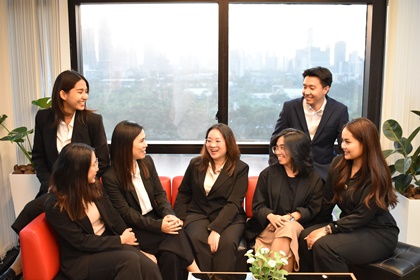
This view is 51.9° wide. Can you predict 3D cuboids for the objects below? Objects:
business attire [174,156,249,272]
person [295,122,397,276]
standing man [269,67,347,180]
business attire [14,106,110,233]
[{"bbox_3d":[0.021,0.559,2.727,0.480,0.880,0.580,2,8,11],"label":"business attire"},{"bbox_3d":[0.801,0.502,2.517,0.660,1.250,0.480,-5,10,-31],"label":"person"},{"bbox_3d":[0.751,0.244,3.187,0.540,1.570,0.480,2,9,17],"label":"standing man"},{"bbox_3d":[-1.029,0.289,3.001,0.640,1.040,0.480,1,8,5],"label":"business attire"}]

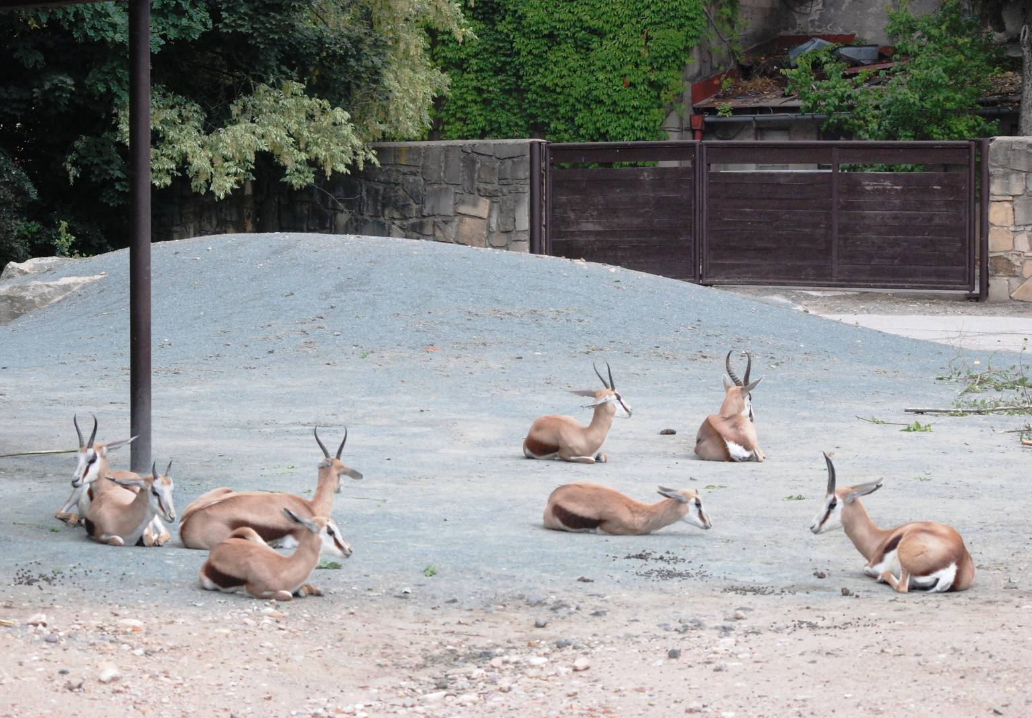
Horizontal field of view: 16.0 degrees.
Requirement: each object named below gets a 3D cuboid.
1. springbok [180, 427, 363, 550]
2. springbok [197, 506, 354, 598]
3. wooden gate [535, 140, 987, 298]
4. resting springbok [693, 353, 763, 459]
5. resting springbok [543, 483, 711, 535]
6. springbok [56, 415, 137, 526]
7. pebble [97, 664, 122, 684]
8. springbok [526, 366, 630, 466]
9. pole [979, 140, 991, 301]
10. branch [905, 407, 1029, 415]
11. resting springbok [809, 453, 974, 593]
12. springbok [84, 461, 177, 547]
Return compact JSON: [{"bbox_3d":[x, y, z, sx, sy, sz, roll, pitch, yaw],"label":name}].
[{"bbox_3d":[-1.364,0.713,20.400,1.000,0.680,0.450,-1,3,-20],"label":"springbok"},{"bbox_3d":[-1.193,0.964,18.200,0.750,0.450,0.370,1,3,27],"label":"springbok"},{"bbox_3d":[2.944,-1.723,45.000,5.850,1.920,0.140,1,3,22],"label":"wooden gate"},{"bbox_3d":[1.481,0.326,25.600,0.430,0.760,0.820,-1,3,-12],"label":"resting springbok"},{"bbox_3d":[0.633,0.851,20.900,0.950,0.290,0.370,1,3,20],"label":"resting springbok"},{"bbox_3d":[-2.429,0.661,21.600,0.420,0.660,0.820,1,3,27],"label":"springbok"},{"bbox_3d":[-1.719,1.329,15.500,0.098,0.075,0.085,0,3,0],"label":"pebble"},{"bbox_3d":[0.419,0.366,25.200,0.780,0.680,0.380,1,3,30],"label":"springbok"},{"bbox_3d":[5.610,-1.668,43.900,0.120,1.950,0.120,1,3,22],"label":"pole"},{"bbox_3d":[3.602,0.415,29.300,1.000,0.060,0.120,0,3,6],"label":"branch"},{"bbox_3d":[1.916,0.828,18.750,0.900,0.700,0.420,2,3,42],"label":"resting springbok"},{"bbox_3d":[-2.146,0.799,20.400,0.360,0.480,0.680,-2,3,-40],"label":"springbok"}]

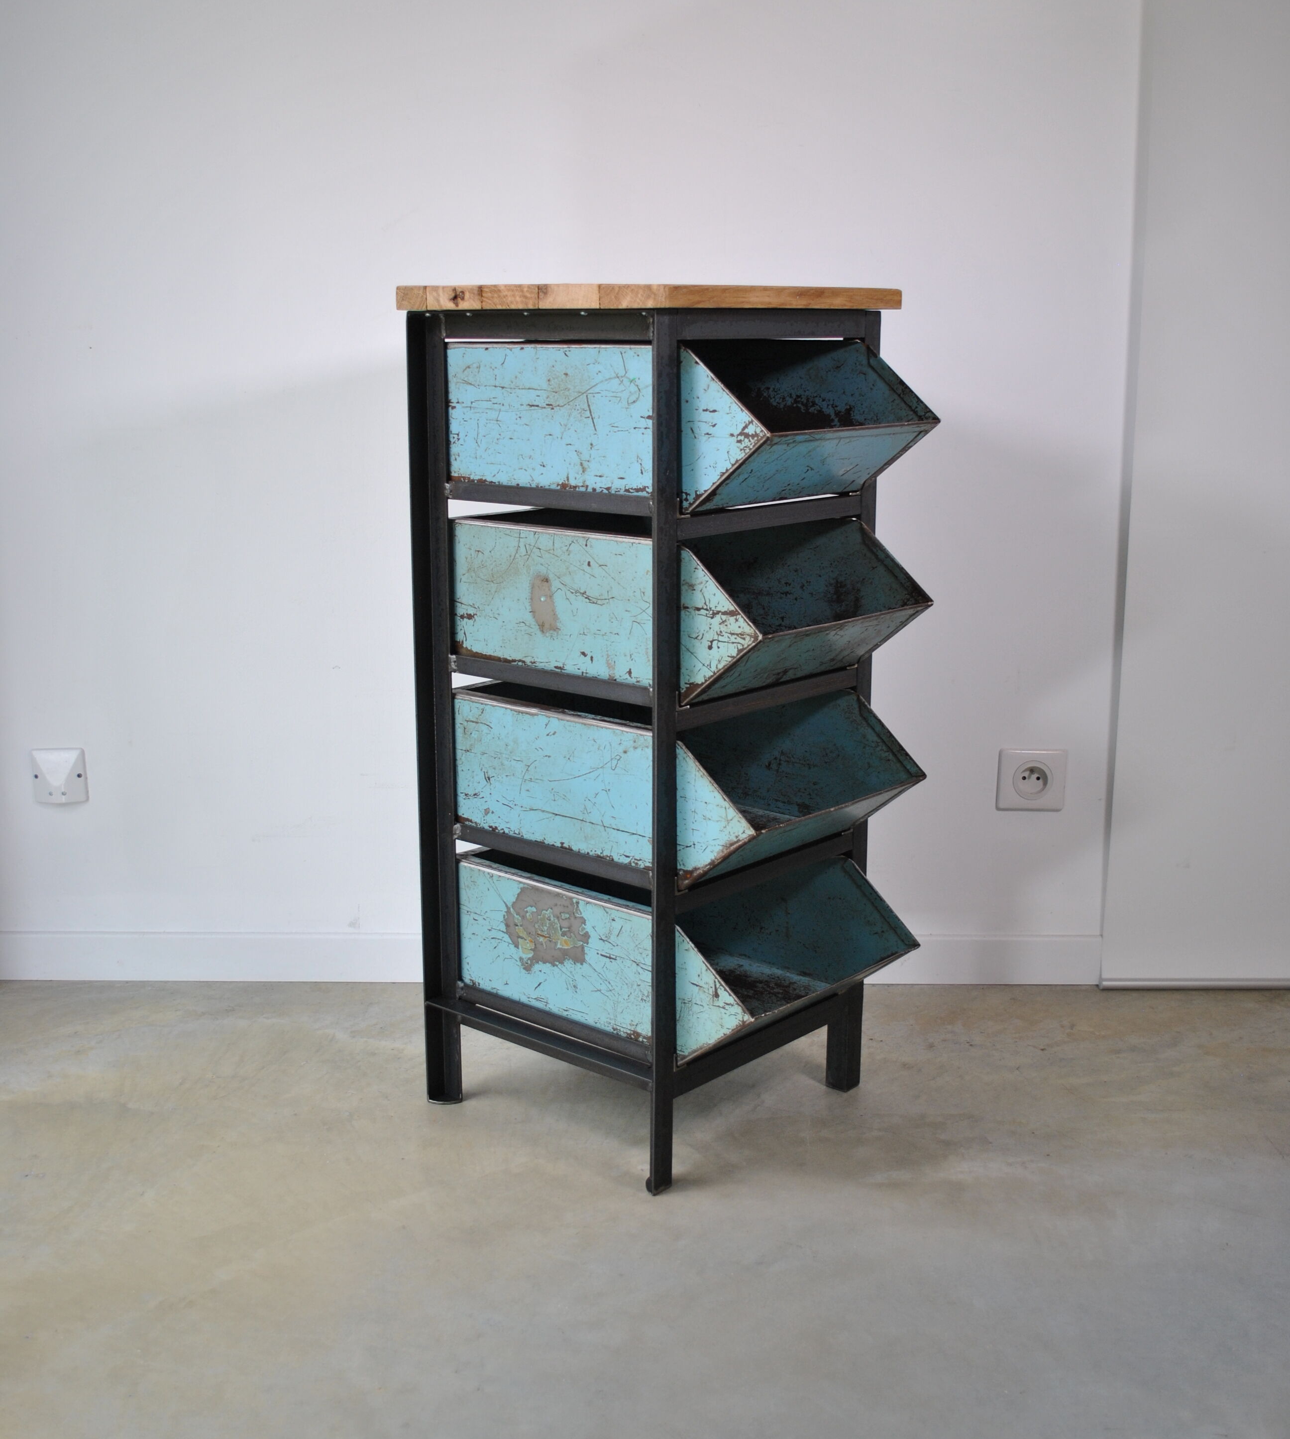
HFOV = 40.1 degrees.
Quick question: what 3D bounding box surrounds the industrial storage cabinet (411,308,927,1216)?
[{"bbox_3d":[0.003,0.003,2.013,0.352,0.908,0.377,11,16,40],"label":"industrial storage cabinet"}]

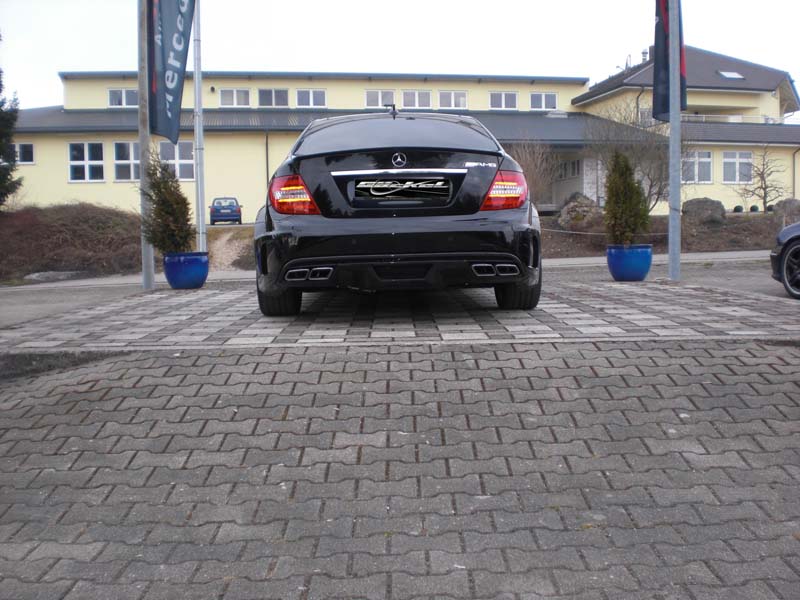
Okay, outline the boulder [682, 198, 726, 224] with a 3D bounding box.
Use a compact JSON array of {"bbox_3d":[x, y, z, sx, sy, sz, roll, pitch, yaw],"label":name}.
[{"bbox_3d":[7.455,-2.167,21.500,1.070,0.630,0.850,1,5,19],"label":"boulder"}]

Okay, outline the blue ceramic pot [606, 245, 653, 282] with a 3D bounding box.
[{"bbox_3d":[2.191,-0.351,8.350,0.430,0.335,0.430,0,5,15],"label":"blue ceramic pot"}]

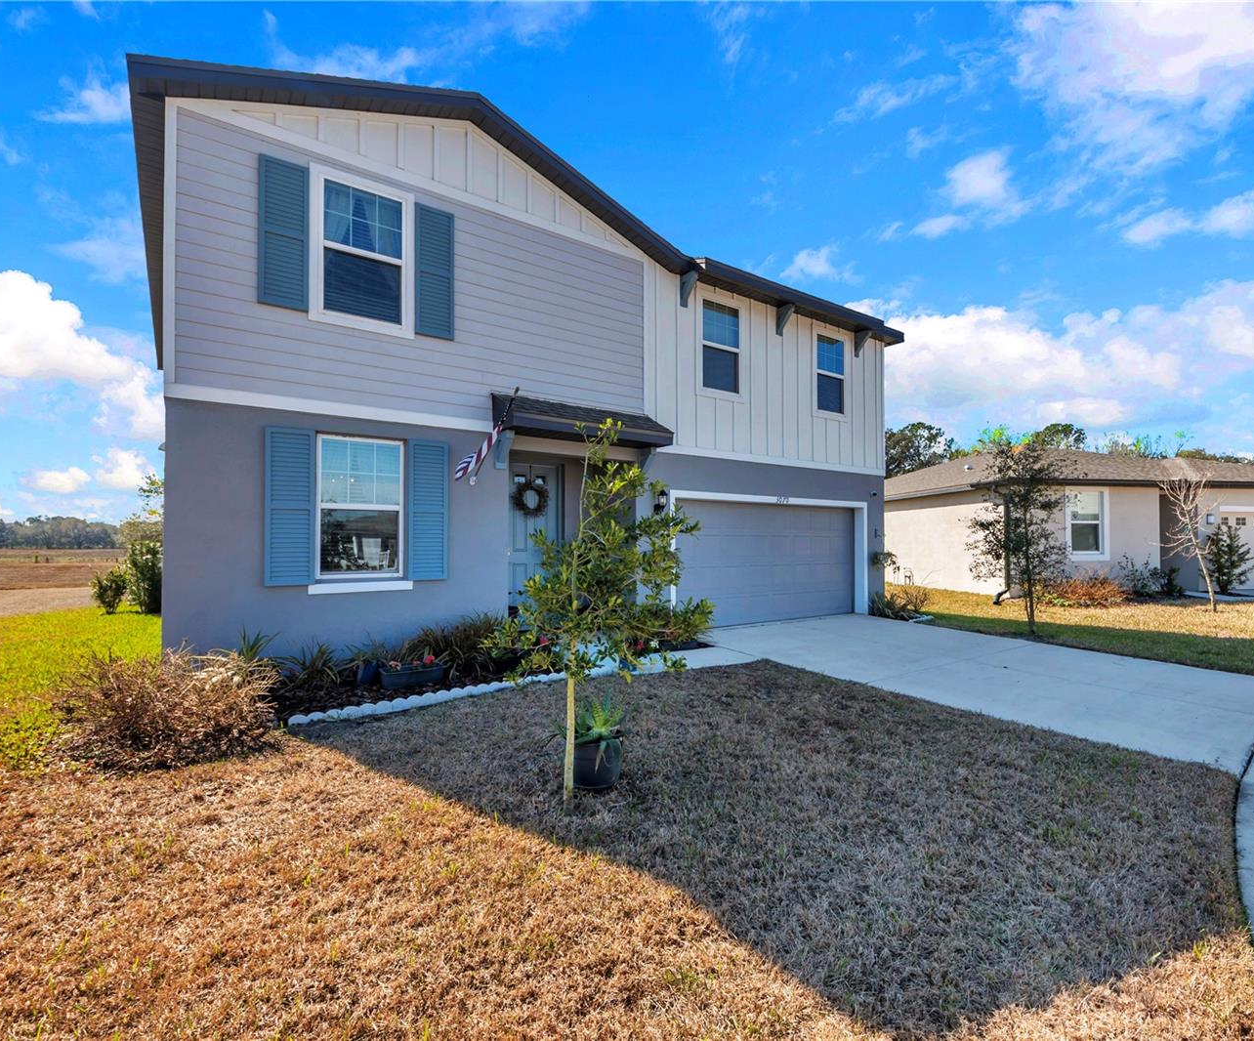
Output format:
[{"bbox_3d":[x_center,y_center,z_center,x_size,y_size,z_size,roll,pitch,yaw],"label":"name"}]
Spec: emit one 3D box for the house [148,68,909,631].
[{"bbox_3d":[-2.474,-1.726,13.386,12.600,7.650,12.000,1,-2,-33],"label":"house"}]

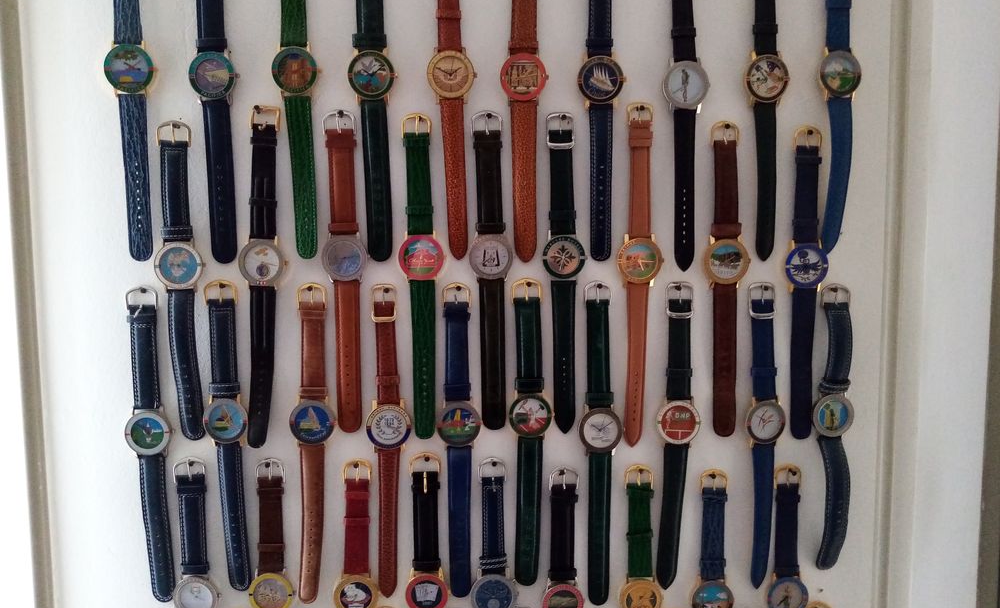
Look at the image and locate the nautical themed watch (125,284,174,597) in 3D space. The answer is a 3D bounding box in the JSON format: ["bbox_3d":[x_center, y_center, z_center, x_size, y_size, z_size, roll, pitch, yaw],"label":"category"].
[{"bbox_3d":[-0.261,0.105,0.562,0.035,0.241,0.014,-2,5,-3],"label":"nautical themed watch"}]

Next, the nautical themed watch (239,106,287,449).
[{"bbox_3d":[-0.174,-0.017,0.551,0.035,0.251,0.013,2,5,-2],"label":"nautical themed watch"}]

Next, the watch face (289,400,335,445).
[{"bbox_3d":[-0.140,0.089,0.560,0.034,0.035,0.008,-1,5,-2],"label":"watch face"}]

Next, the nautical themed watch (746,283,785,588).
[{"bbox_3d":[0.207,0.102,0.584,0.034,0.241,0.014,-2,5,-11],"label":"nautical themed watch"}]

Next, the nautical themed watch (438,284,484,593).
[{"bbox_3d":[-0.030,0.105,0.566,0.033,0.240,0.013,0,5,-2],"label":"nautical themed watch"}]

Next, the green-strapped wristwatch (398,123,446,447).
[{"bbox_3d":[-0.056,-0.019,0.555,0.034,0.240,0.013,-1,5,-2],"label":"green-strapped wristwatch"}]

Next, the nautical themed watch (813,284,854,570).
[{"bbox_3d":[0.261,0.096,0.583,0.034,0.226,0.020,-1,5,-3],"label":"nautical themed watch"}]

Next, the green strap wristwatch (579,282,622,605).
[{"bbox_3d":[0.077,0.108,0.570,0.035,0.250,0.013,-1,5,-2],"label":"green strap wristwatch"}]

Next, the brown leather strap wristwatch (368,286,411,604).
[{"bbox_3d":[-0.083,0.105,0.564,0.033,0.237,0.013,0,5,-2],"label":"brown leather strap wristwatch"}]

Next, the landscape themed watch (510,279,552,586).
[{"bbox_3d":[0.024,0.098,0.575,0.034,0.238,0.013,0,5,-3],"label":"landscape themed watch"}]

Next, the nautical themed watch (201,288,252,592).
[{"bbox_3d":[-0.203,0.100,0.559,0.033,0.234,0.013,-1,5,-2],"label":"nautical themed watch"}]

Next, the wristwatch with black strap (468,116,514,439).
[{"bbox_3d":[-0.006,-0.025,0.563,0.033,0.239,0.013,-1,5,-3],"label":"wristwatch with black strap"}]

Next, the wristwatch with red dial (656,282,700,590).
[{"bbox_3d":[0.135,0.100,0.578,0.036,0.239,0.014,1,4,-2],"label":"wristwatch with red dial"}]

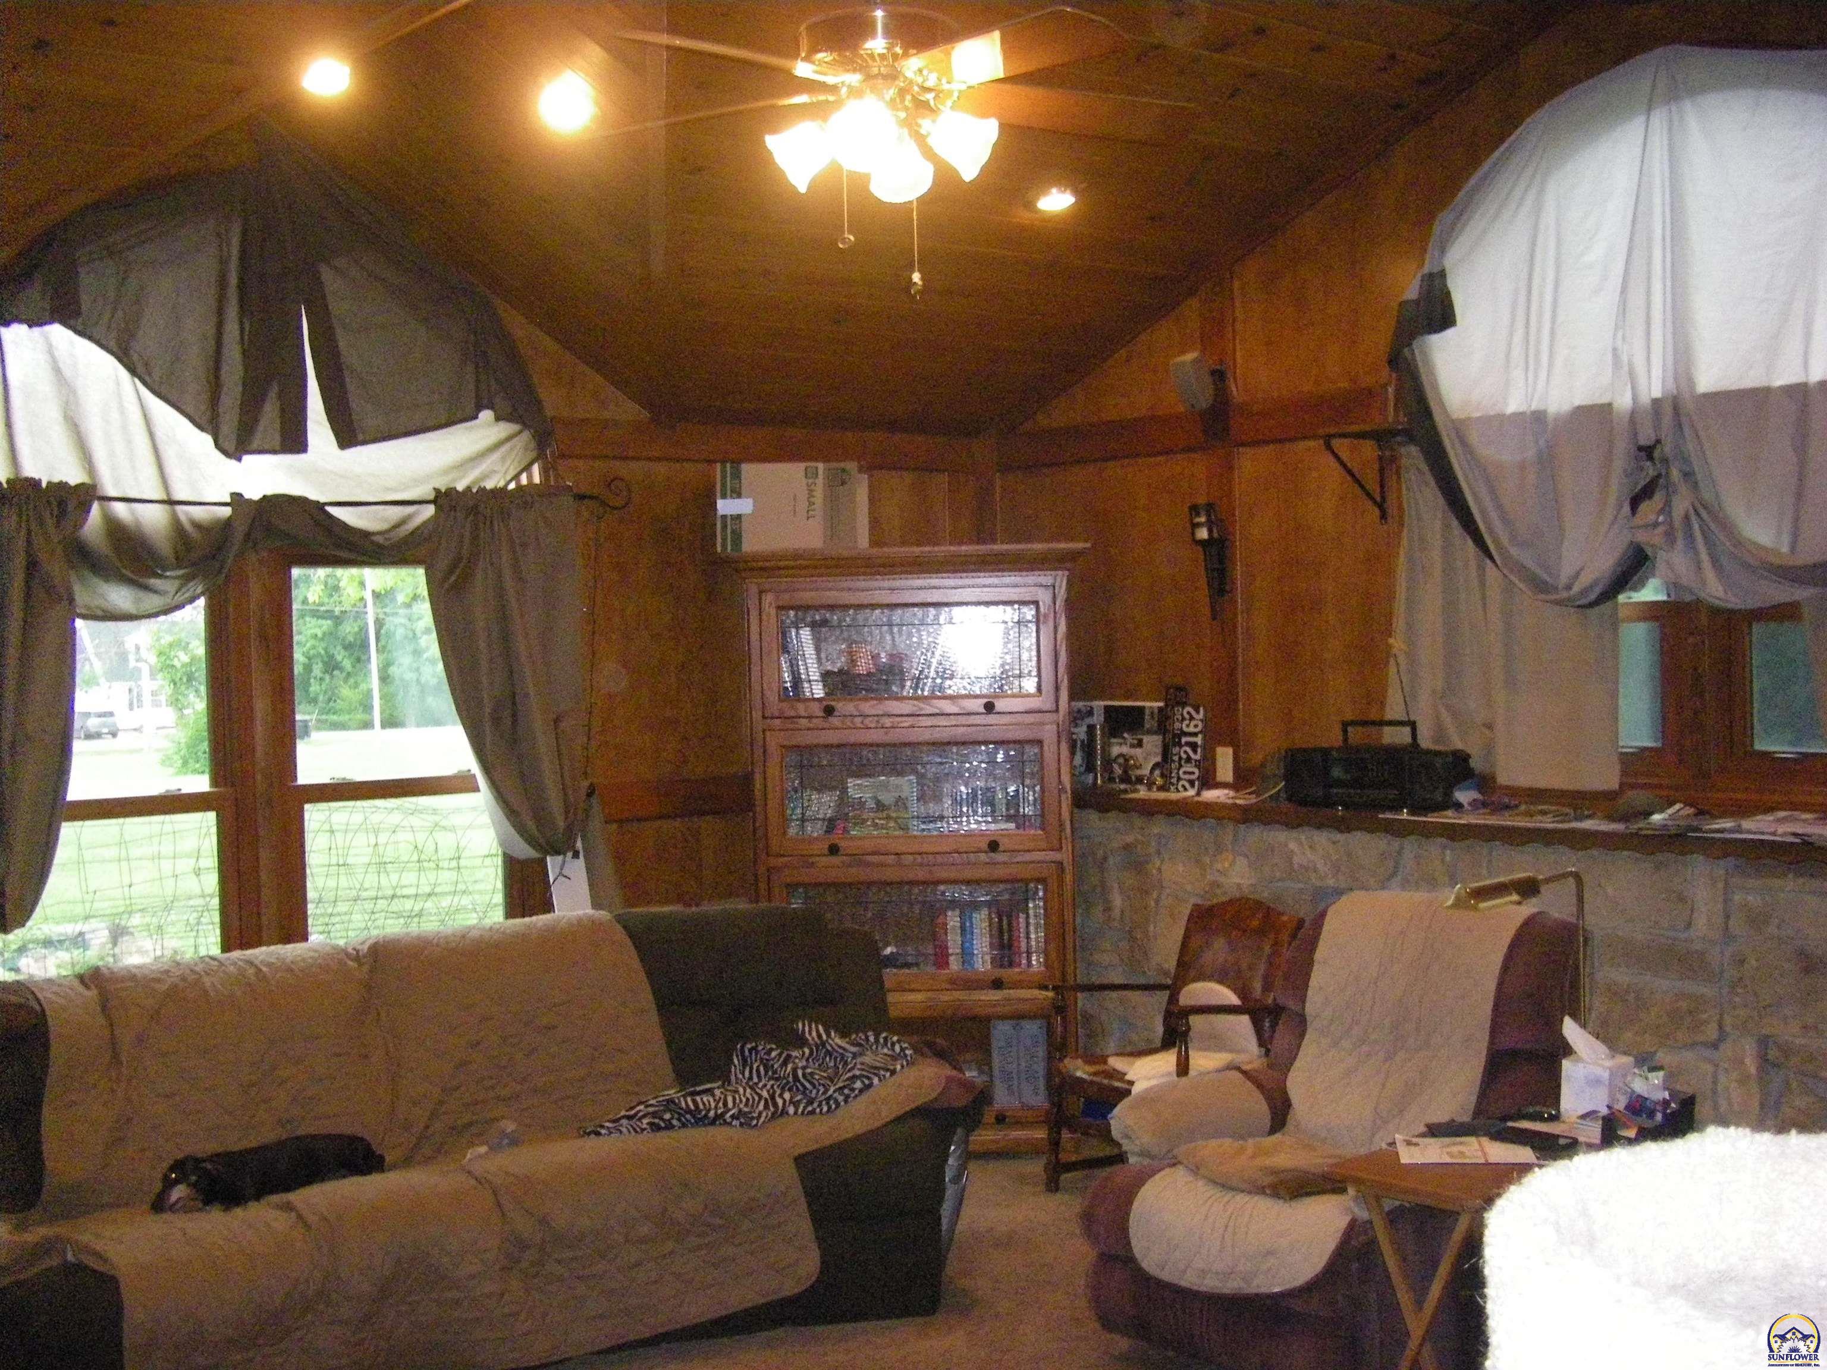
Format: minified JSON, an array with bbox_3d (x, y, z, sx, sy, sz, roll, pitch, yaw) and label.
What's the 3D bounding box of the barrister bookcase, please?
[{"bbox_3d":[-0.008,0.528,6.523,1.100,1.923,0.420,-2,2,2],"label":"barrister bookcase"}]

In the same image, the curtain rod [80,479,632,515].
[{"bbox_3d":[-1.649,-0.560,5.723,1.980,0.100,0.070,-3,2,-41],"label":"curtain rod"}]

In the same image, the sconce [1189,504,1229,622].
[{"bbox_3d":[0.984,-0.415,6.698,0.130,0.400,0.100,-3,2,-41],"label":"sconce"}]

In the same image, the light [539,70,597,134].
[{"bbox_3d":[-0.854,-1.434,4.945,0.145,0.050,0.145,36,-22,-35],"label":"light"}]

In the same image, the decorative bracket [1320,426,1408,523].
[{"bbox_3d":[1.362,-0.636,6.103,0.320,0.280,0.060,-3,2,-41],"label":"decorative bracket"}]

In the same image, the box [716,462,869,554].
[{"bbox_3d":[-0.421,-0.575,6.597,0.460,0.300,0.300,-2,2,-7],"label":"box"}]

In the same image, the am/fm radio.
[{"bbox_3d":[1.410,0.249,6.086,0.560,0.281,0.200,0,2,43],"label":"am/fm radio"}]

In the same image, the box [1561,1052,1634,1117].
[{"bbox_3d":[1.422,0.846,4.170,0.115,0.122,0.115,-3,2,-41],"label":"box"}]

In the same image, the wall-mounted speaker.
[{"bbox_3d":[0.923,-0.999,6.603,0.125,0.190,0.125,0,17,40],"label":"wall-mounted speaker"}]

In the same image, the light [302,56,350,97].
[{"bbox_3d":[-1.341,-1.387,4.580,0.145,0.050,0.145,-23,15,-38],"label":"light"}]

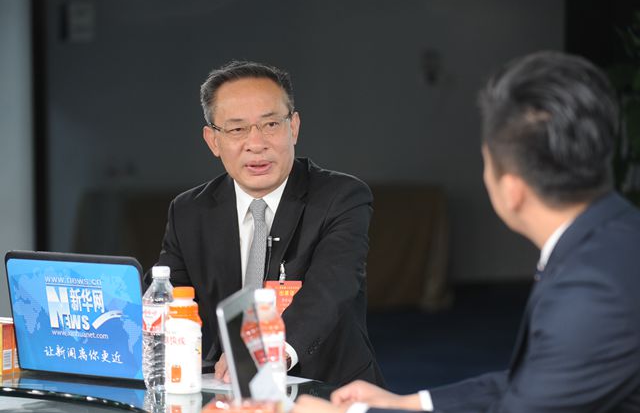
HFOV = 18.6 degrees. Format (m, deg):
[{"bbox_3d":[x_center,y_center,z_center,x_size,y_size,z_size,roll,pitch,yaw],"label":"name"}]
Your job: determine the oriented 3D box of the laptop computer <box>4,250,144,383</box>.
[{"bbox_3d":[-0.385,0.198,3.700,0.315,0.240,0.275,2,4,29],"label":"laptop computer"}]

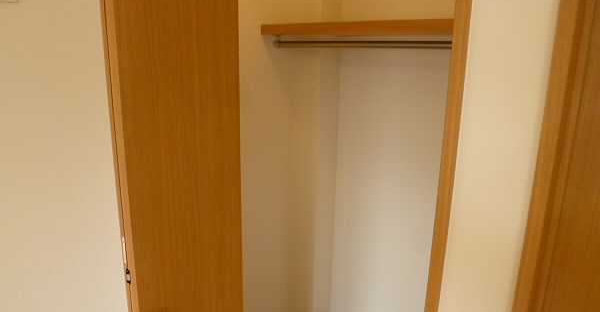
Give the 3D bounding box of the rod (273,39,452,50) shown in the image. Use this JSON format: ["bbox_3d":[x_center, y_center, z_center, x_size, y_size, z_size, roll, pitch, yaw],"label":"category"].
[{"bbox_3d":[0.307,-0.444,1.667,1.060,0.032,0.032,11,17,37],"label":"rod"}]

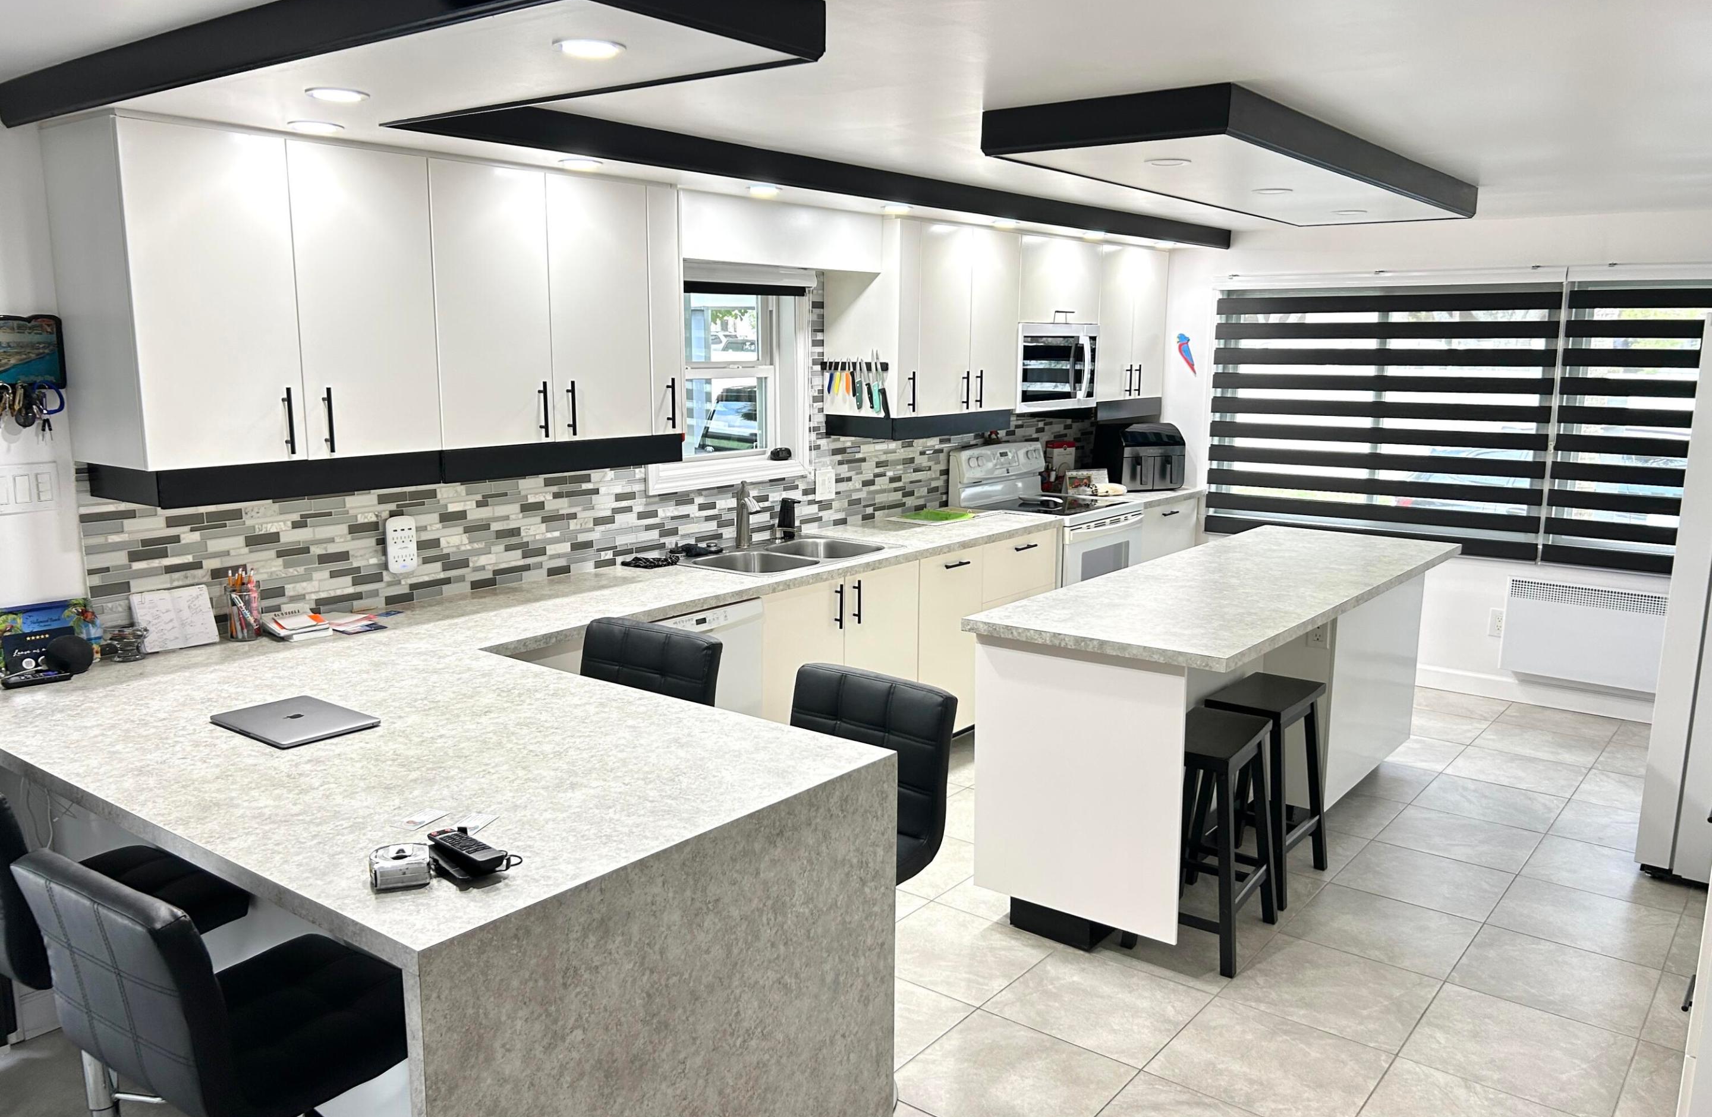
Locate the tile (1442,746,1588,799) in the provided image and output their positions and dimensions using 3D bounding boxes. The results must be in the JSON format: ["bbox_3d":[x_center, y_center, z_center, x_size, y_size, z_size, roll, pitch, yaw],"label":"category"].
[{"bbox_3d":[2.670,0.861,5.197,0.452,0.010,0.450,8,12,37],"label":"tile"}]

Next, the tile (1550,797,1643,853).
[{"bbox_3d":[2.769,0.979,4.600,0.459,0.012,0.455,8,12,37],"label":"tile"}]

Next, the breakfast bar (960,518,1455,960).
[{"bbox_3d":[1.351,0.517,4.483,0.780,0.923,2.370,8,12,37],"label":"breakfast bar"}]

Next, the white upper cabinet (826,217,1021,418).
[{"bbox_3d":[0.307,-1.036,5.614,0.381,0.782,0.915,8,12,37],"label":"white upper cabinet"}]

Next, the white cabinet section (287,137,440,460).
[{"bbox_3d":[-1.393,-0.670,3.403,0.377,0.766,0.389,8,12,37],"label":"white cabinet section"}]

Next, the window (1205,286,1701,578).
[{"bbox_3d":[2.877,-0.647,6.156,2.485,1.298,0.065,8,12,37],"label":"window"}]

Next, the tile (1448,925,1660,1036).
[{"bbox_3d":[1.928,1.157,3.542,0.455,0.012,0.455,8,12,37],"label":"tile"}]

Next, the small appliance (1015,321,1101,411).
[{"bbox_3d":[0.832,-0.941,6.305,0.440,0.405,0.770,8,12,37],"label":"small appliance"}]

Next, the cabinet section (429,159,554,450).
[{"bbox_3d":[-1.155,-0.720,3.702,0.377,0.766,0.382,8,12,37],"label":"cabinet section"}]

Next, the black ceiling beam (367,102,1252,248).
[{"bbox_3d":[0.423,-1.354,4.859,0.050,0.090,4.940,8,12,37],"label":"black ceiling beam"}]

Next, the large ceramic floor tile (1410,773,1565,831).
[{"bbox_3d":[2.407,0.928,4.878,0.459,0.012,0.455,8,12,37],"label":"large ceramic floor tile"}]

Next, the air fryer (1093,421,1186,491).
[{"bbox_3d":[1.536,-0.550,6.999,0.390,0.335,0.299,-4,11,-25],"label":"air fryer"}]

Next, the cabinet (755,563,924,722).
[{"bbox_3d":[-0.277,0.432,4.879,0.616,0.815,0.899,8,12,37],"label":"cabinet"}]

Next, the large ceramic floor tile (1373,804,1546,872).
[{"bbox_3d":[2.127,0.988,4.525,0.459,0.012,0.455,8,12,37],"label":"large ceramic floor tile"}]

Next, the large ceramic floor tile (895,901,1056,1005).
[{"bbox_3d":[0.282,1.125,3.671,0.455,0.012,0.455,8,12,37],"label":"large ceramic floor tile"}]

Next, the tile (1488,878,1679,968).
[{"bbox_3d":[2.191,1.089,3.865,0.452,0.010,0.450,8,12,37],"label":"tile"}]

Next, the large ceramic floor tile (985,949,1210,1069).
[{"bbox_3d":[0.637,1.164,3.360,0.452,0.010,0.450,8,12,37],"label":"large ceramic floor tile"}]

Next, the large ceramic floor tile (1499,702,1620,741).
[{"bbox_3d":[3.213,0.747,5.882,0.452,0.010,0.402,8,12,37],"label":"large ceramic floor tile"}]

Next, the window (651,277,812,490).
[{"bbox_3d":[-0.513,-0.705,5.036,0.125,0.840,0.935,8,12,37],"label":"window"}]

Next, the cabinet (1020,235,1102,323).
[{"bbox_3d":[0.830,-1.342,6.250,0.415,0.395,0.778,8,12,37],"label":"cabinet"}]

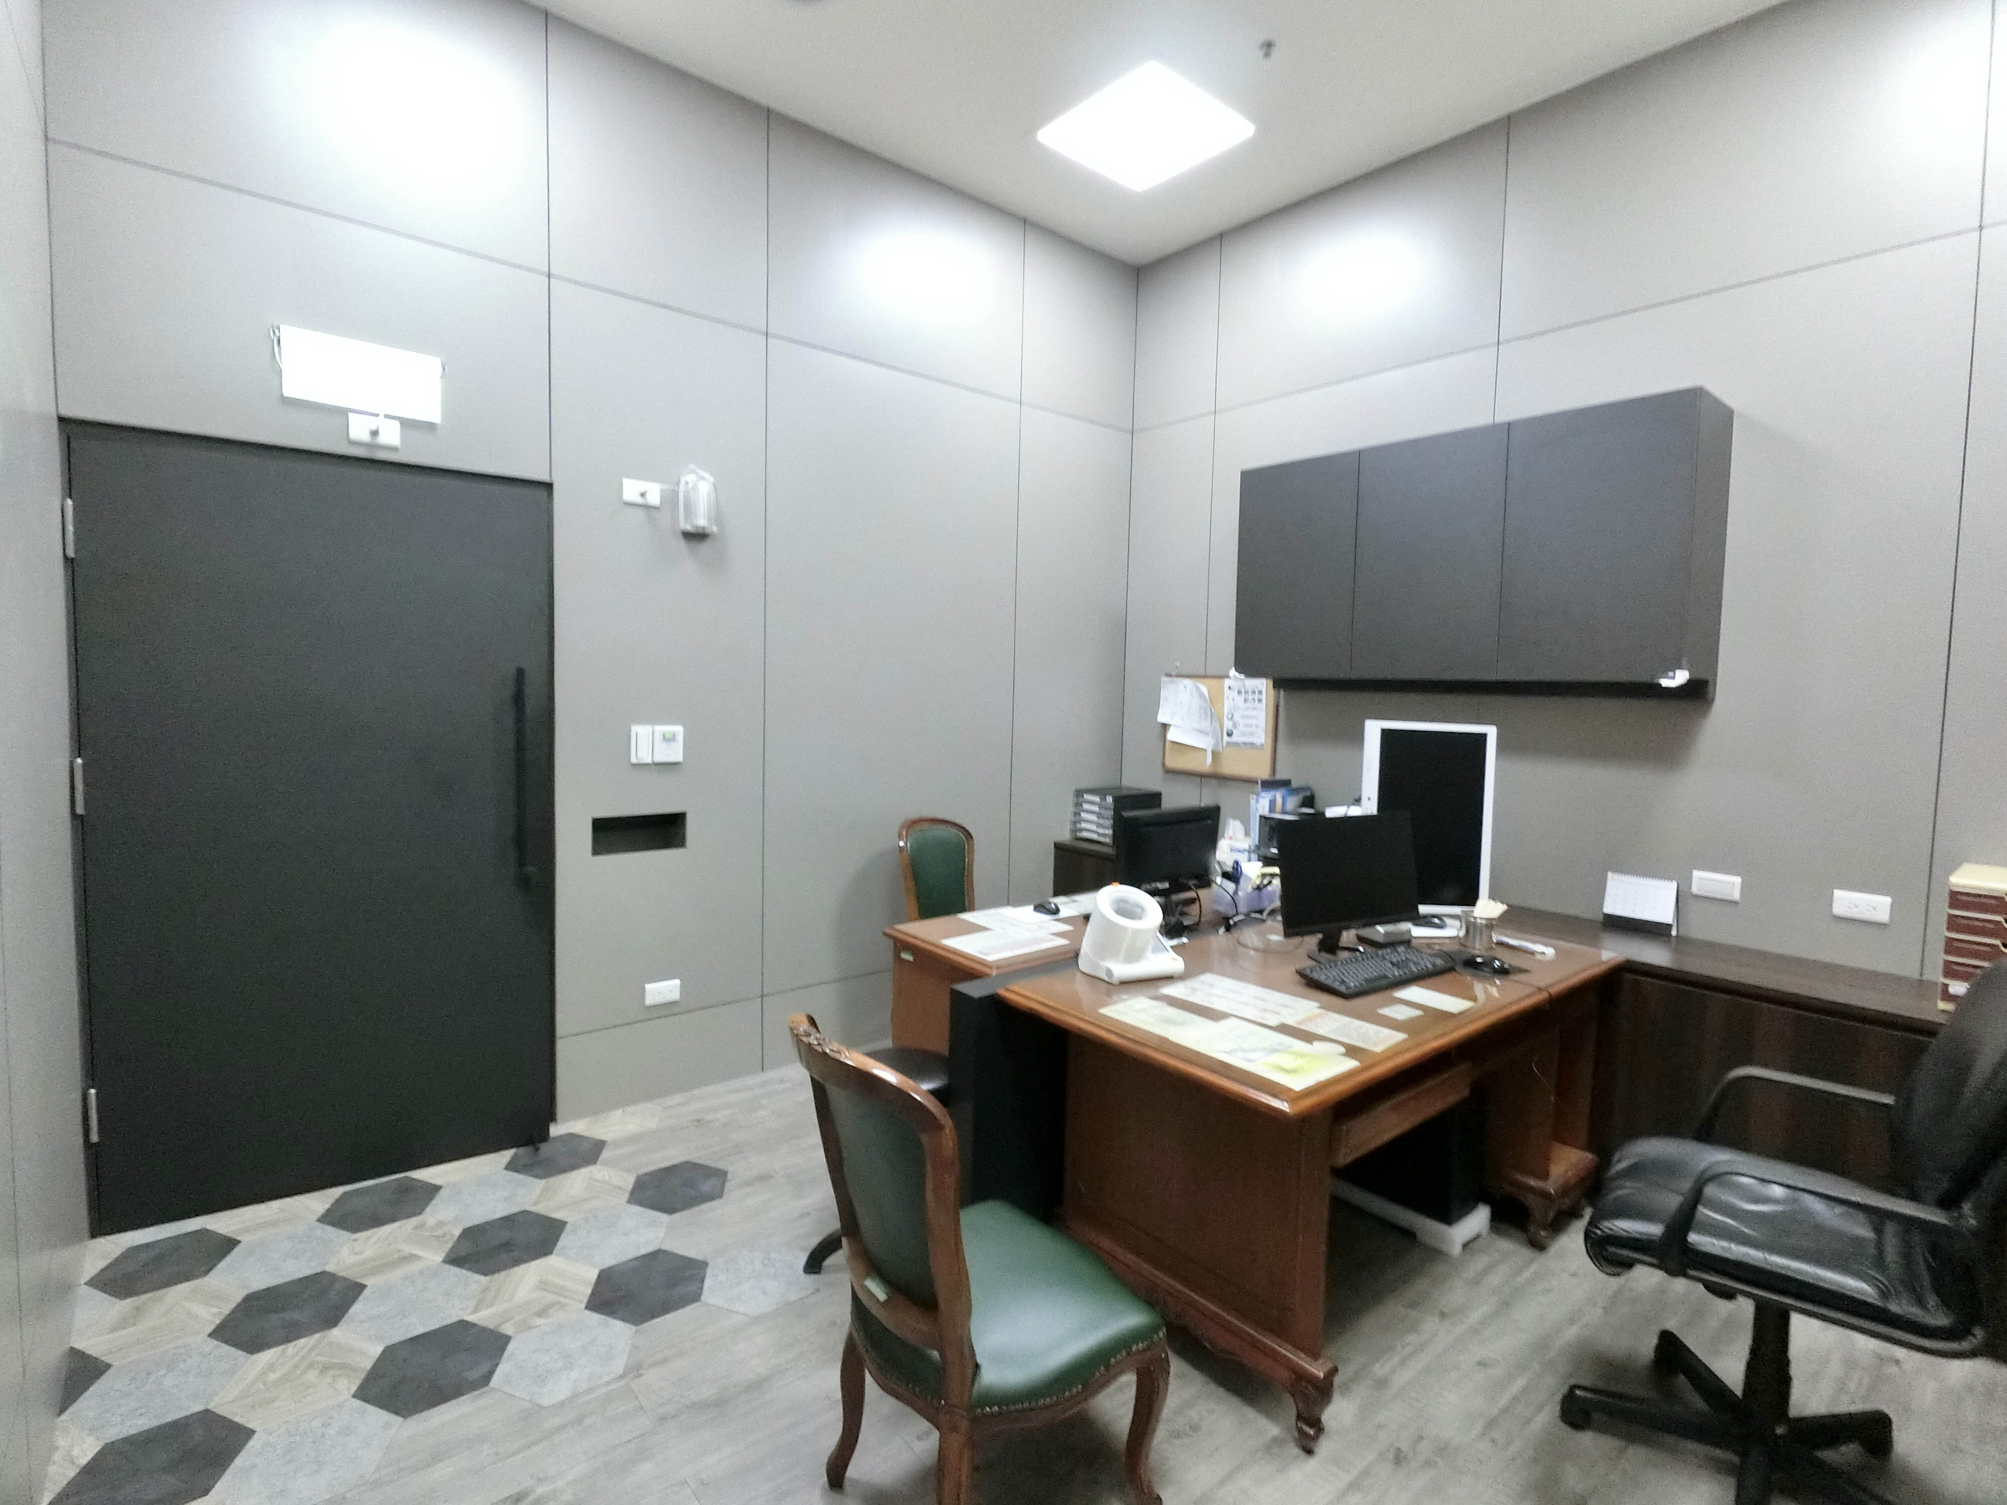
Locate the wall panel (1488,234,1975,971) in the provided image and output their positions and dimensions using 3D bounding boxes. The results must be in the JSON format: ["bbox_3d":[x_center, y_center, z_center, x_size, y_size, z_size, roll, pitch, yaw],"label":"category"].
[{"bbox_3d":[2.118,-0.280,2.889,0.020,2.260,1.225,-2,5,-40],"label":"wall panel"}]

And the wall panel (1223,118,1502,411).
[{"bbox_3d":[1.387,-1.901,3.764,0.020,0.775,1.200,-2,5,-43],"label":"wall panel"}]

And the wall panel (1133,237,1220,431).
[{"bbox_3d":[0.823,-1.962,4.395,0.020,0.793,0.473,-2,4,-44],"label":"wall panel"}]

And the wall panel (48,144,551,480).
[{"bbox_3d":[-1.893,-1.175,2.627,1.125,0.656,0.020,-2,4,-38],"label":"wall panel"}]

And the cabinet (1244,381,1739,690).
[{"bbox_3d":[1.590,-0.662,3.330,0.350,0.860,1.510,-2,5,-43],"label":"cabinet"}]

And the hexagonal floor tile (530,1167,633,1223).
[{"bbox_3d":[-1.231,1.285,2.710,0.304,0.010,0.264,-2,5,-40],"label":"hexagonal floor tile"}]

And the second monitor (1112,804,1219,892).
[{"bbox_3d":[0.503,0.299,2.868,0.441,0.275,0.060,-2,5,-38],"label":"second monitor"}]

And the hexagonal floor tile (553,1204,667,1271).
[{"bbox_3d":[-1.034,1.284,2.461,0.308,0.010,0.267,-2,5,-41],"label":"hexagonal floor tile"}]

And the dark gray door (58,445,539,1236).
[{"bbox_3d":[-1.908,0.221,2.665,1.070,2.085,0.050,-1,4,-30],"label":"dark gray door"}]

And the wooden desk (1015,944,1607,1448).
[{"bbox_3d":[0.831,0.936,2.381,1.552,0.765,0.793,-2,4,-40],"label":"wooden desk"}]

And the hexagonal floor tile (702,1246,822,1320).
[{"bbox_3d":[-0.605,1.325,2.333,0.304,0.010,0.264,-2,5,-40],"label":"hexagonal floor tile"}]

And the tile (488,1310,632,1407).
[{"bbox_3d":[-0.947,1.313,2.014,0.308,0.010,0.267,-2,5,-41],"label":"tile"}]

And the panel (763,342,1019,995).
[{"bbox_3d":[-0.423,-0.312,3.821,1.216,2.456,0.020,-2,5,-40],"label":"panel"}]

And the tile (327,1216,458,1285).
[{"bbox_3d":[-1.558,1.284,2.386,0.298,0.012,0.258,-2,4,-40],"label":"tile"}]

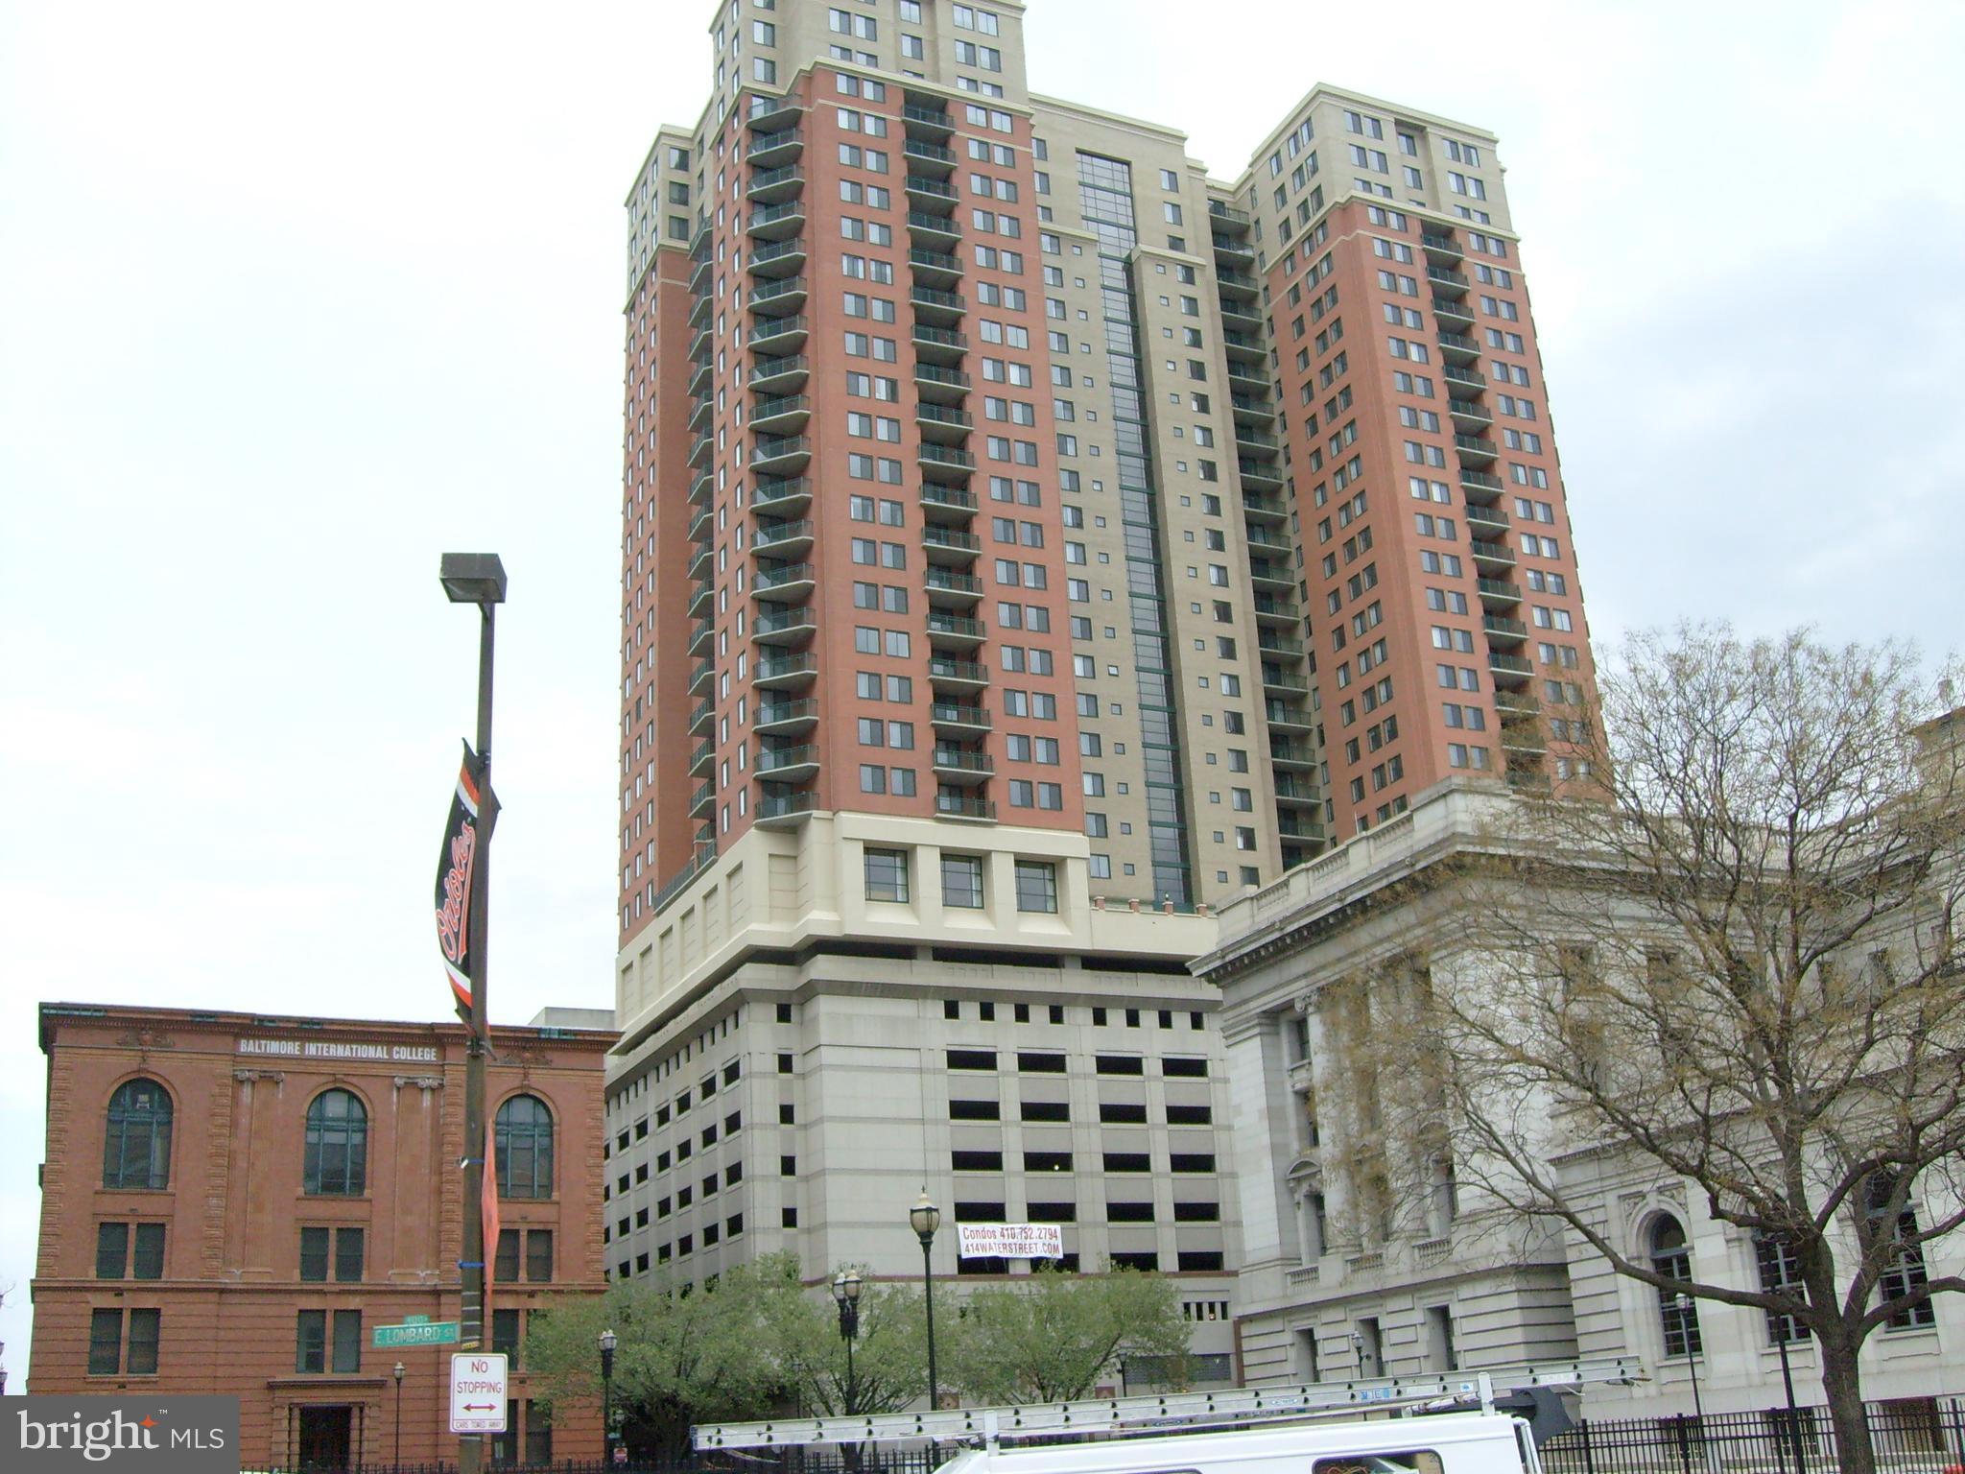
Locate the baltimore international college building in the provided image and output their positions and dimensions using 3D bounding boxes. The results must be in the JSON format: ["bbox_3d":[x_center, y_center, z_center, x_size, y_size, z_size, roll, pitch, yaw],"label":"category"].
[{"bbox_3d":[-36.500,28.751,104.906,27.360,22.280,30.000,6,-22,-25],"label":"baltimore international college building"}]

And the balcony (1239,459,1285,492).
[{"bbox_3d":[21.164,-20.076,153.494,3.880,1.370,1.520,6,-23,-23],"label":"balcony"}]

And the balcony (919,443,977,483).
[{"bbox_3d":[-2.497,-16.979,124.132,3.905,1.282,1.642,6,-23,-24],"label":"balcony"}]

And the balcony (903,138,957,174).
[{"bbox_3d":[-3.784,-38.300,132.222,3.946,1.296,2.074,6,-22,-25],"label":"balcony"}]

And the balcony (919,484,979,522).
[{"bbox_3d":[-2.399,-14.319,123.367,3.946,1.296,2.074,6,-22,-25],"label":"balcony"}]

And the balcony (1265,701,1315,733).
[{"bbox_3d":[22.003,-1.018,145.258,3.782,1.282,1.642,6,-23,-24],"label":"balcony"}]

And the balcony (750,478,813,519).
[{"bbox_3d":[-12.178,-14.720,123.647,4.277,1.300,2.507,-10,-22,18],"label":"balcony"}]

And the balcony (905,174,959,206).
[{"bbox_3d":[-3.594,-35.681,131.319,3.905,1.282,1.642,6,-23,-24],"label":"balcony"}]

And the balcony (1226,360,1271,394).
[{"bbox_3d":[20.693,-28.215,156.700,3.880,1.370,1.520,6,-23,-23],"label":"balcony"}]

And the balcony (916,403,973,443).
[{"bbox_3d":[-2.679,-19.685,125.159,3.905,1.282,1.642,6,-23,-24],"label":"balcony"}]

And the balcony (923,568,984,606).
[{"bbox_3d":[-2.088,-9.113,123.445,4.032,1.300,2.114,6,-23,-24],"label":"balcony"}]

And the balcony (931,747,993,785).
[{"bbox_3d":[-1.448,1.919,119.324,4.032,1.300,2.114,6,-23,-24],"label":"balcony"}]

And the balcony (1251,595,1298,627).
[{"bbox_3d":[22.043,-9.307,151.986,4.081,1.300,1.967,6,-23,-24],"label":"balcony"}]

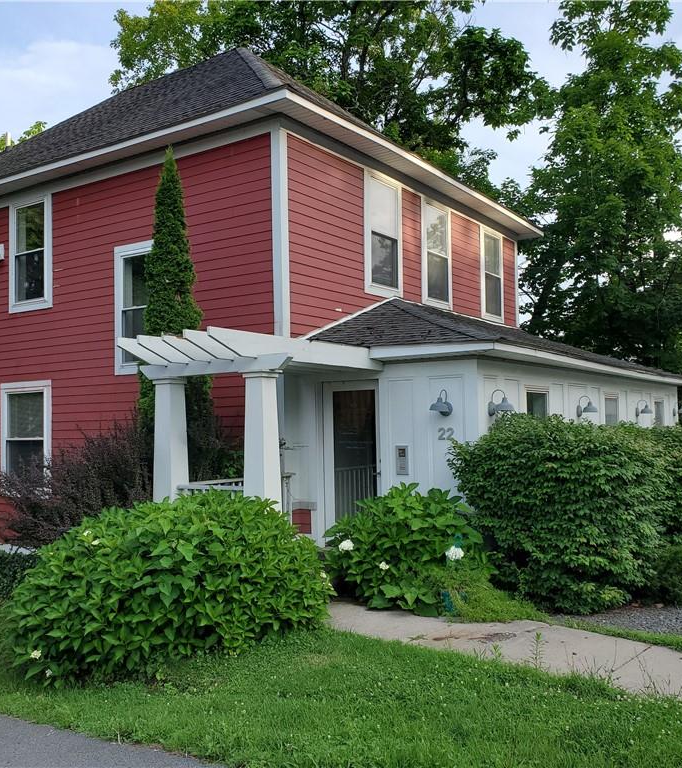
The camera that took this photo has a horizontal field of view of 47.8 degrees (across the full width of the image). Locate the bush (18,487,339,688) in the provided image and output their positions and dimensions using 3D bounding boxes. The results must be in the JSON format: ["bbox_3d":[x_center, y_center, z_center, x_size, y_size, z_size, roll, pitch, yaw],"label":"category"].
[{"bbox_3d":[-1.165,1.372,5.628,1.450,1.100,2.150,-3,-3,33],"label":"bush"}]

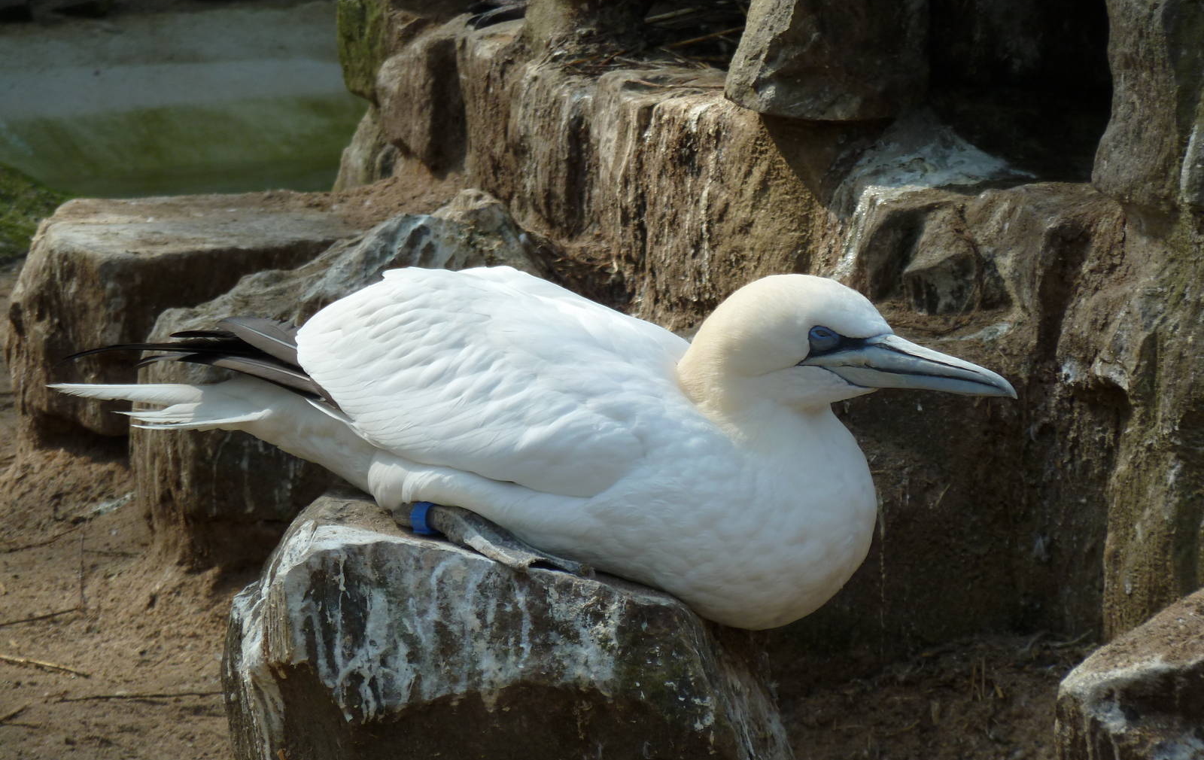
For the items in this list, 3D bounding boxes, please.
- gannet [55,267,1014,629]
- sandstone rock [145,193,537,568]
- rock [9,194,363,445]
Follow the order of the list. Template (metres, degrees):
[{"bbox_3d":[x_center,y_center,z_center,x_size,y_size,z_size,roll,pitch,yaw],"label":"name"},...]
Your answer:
[{"bbox_3d":[-0.047,0.044,7.300,0.680,0.240,0.220,3,11,14],"label":"gannet"},{"bbox_3d":[-0.204,-0.003,8.050,0.310,0.260,0.260,-2,11,-11],"label":"sandstone rock"},{"bbox_3d":[-0.335,-0.051,8.500,0.300,0.165,0.270,-2,11,-11],"label":"rock"}]

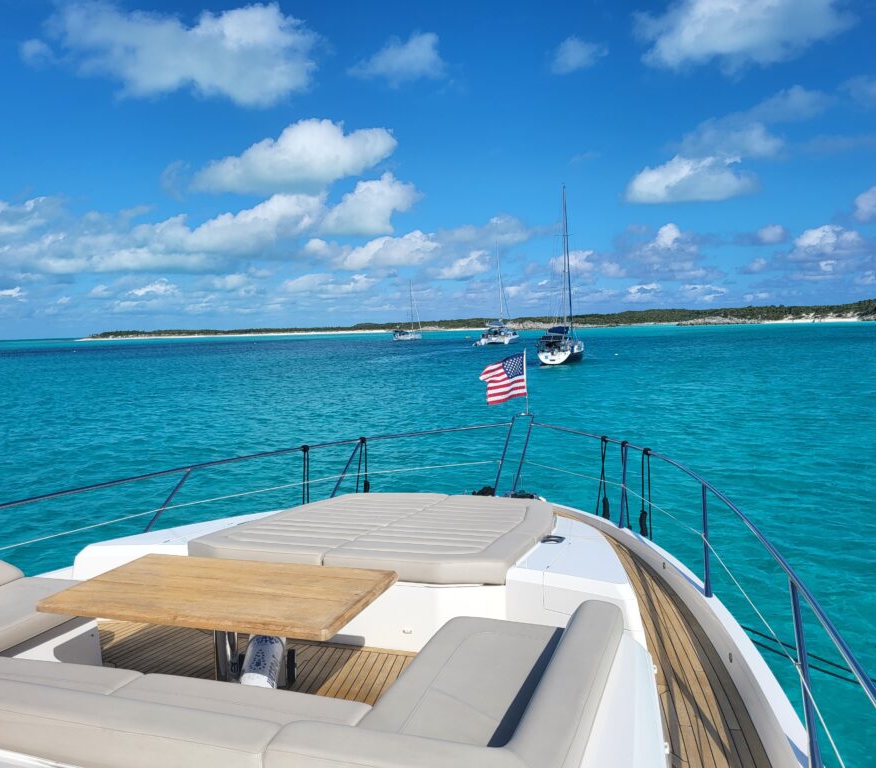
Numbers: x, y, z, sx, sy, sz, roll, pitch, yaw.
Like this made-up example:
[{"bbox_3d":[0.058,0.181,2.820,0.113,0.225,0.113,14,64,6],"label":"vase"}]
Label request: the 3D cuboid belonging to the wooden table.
[{"bbox_3d":[-0.887,1.171,3.206,1.260,0.660,0.720,0,4,18],"label":"wooden table"}]

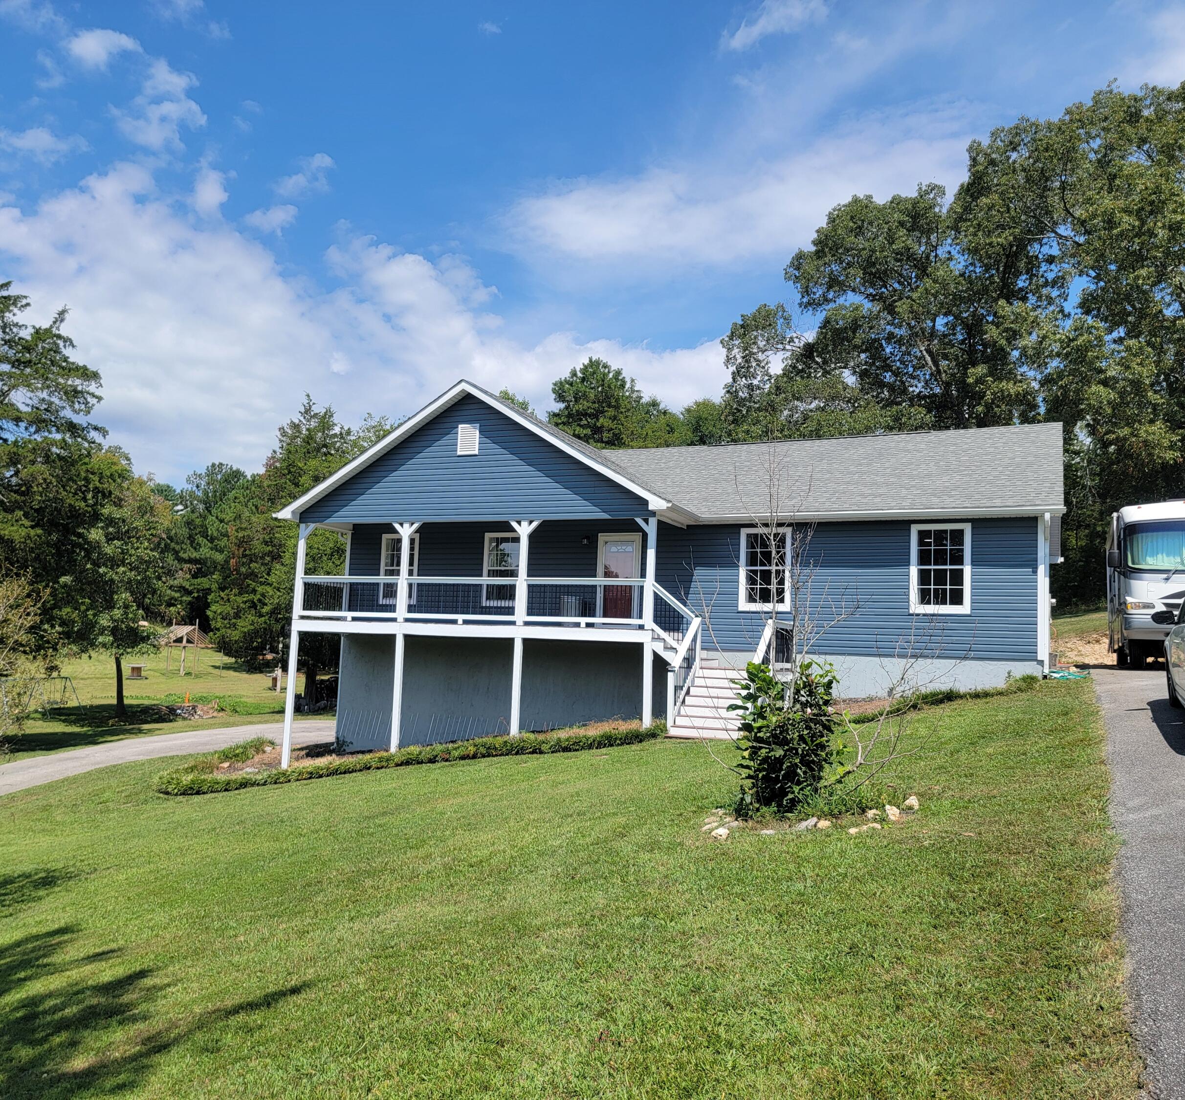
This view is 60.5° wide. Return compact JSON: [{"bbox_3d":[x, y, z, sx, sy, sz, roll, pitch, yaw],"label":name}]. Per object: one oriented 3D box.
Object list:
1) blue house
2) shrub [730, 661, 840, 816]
[{"bbox_3d":[2.213,1.111,24.521,16.670,8.530,10.850,0,-7,24],"label":"blue house"},{"bbox_3d":[1.689,1.654,8.950,0.950,1.360,0.930,2,-6,0],"label":"shrub"}]

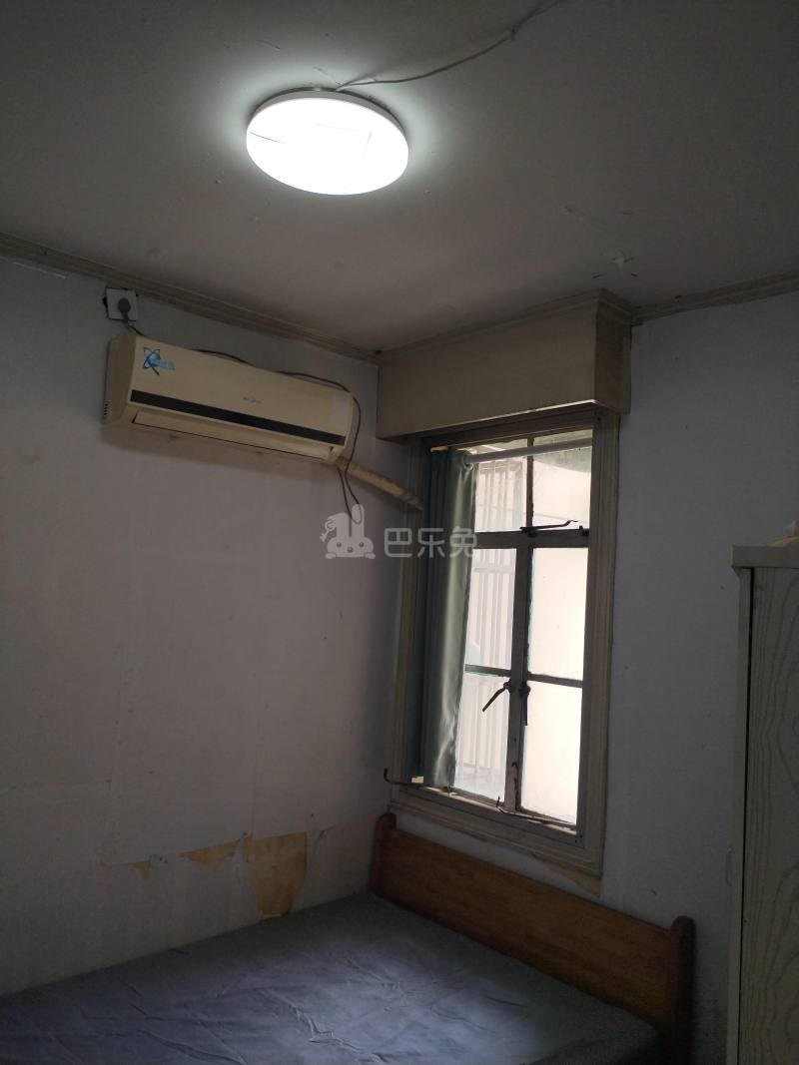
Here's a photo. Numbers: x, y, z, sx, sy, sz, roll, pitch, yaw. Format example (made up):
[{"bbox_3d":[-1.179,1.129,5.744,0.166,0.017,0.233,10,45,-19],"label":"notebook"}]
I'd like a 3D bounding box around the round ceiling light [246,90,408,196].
[{"bbox_3d":[-0.138,-0.756,1.573,0.326,0.060,0.326,3,-4,0],"label":"round ceiling light"}]

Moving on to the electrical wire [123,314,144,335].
[{"bbox_3d":[-0.779,-0.608,2.342,0.069,0.049,0.030,7,-6,-43],"label":"electrical wire"}]

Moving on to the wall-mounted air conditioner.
[{"bbox_3d":[-0.500,-0.399,2.497,0.768,0.244,0.194,7,-6,-43],"label":"wall-mounted air conditioner"}]

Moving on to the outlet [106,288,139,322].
[{"bbox_3d":[-0.811,-0.661,2.334,0.088,0.088,0.022,-6,3,-43],"label":"outlet"}]

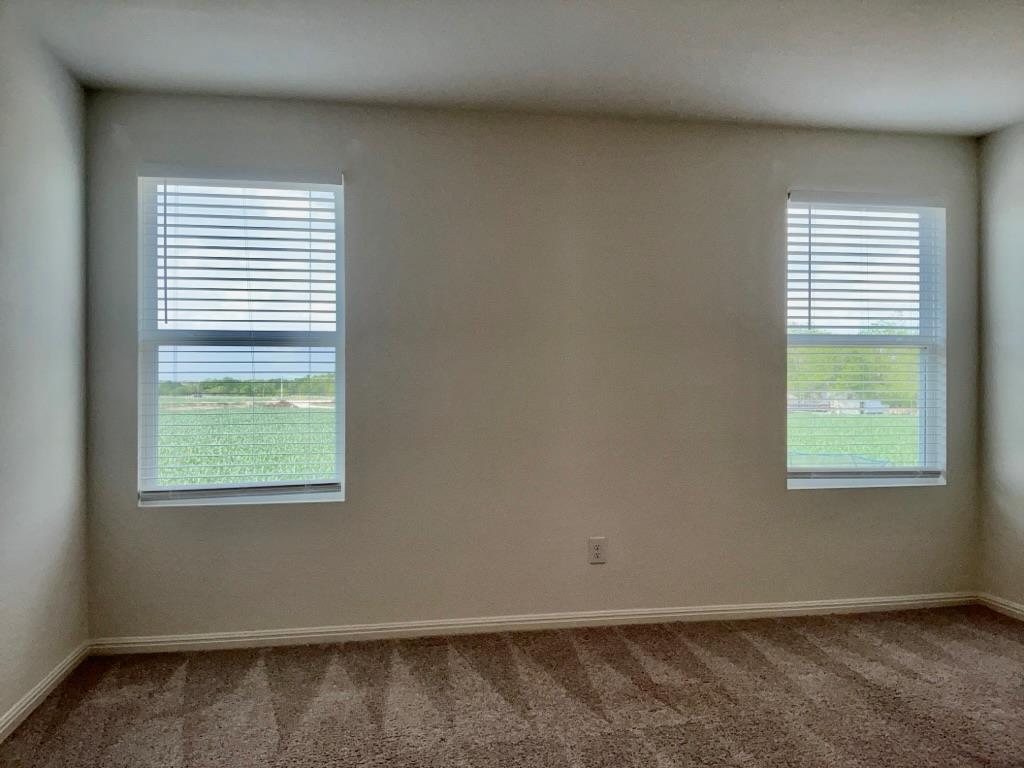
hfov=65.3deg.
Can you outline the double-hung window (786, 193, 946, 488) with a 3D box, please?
[{"bbox_3d":[1.807,-0.232,4.094,0.875,1.470,0.065,0,0,-10],"label":"double-hung window"}]

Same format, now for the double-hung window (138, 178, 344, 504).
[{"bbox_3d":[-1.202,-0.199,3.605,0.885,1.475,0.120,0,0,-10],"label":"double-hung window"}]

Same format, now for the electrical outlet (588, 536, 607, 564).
[{"bbox_3d":[0.411,0.799,3.824,0.077,0.123,0.009,0,0,-10],"label":"electrical outlet"}]

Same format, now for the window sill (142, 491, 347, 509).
[{"bbox_3d":[-1.197,0.544,3.596,0.890,0.027,0.110,0,0,-10],"label":"window sill"}]

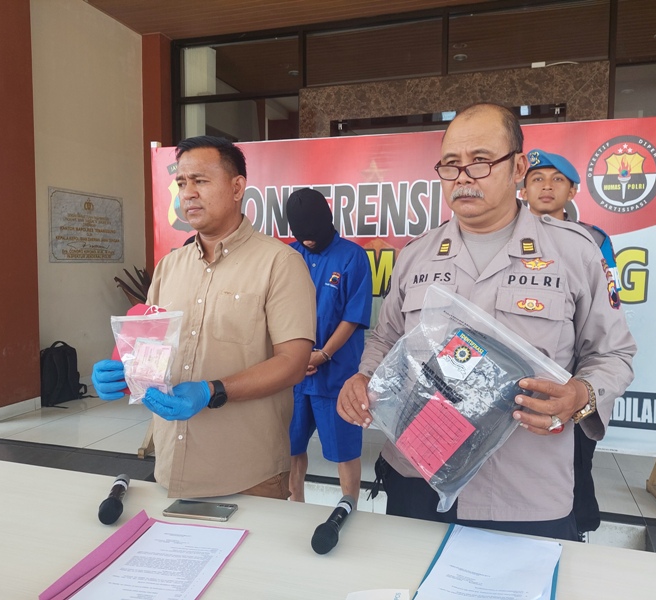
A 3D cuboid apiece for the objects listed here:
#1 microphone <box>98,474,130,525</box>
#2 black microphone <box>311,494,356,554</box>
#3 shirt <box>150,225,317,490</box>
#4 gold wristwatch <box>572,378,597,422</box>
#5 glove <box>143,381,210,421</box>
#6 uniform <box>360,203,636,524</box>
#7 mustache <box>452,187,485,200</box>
[{"bbox_3d":[-0.507,0.474,1.335,0.056,0.056,0.238,0,1,-12],"label":"microphone"},{"bbox_3d":[0.017,0.484,1.214,0.056,0.056,0.233,1,1,14],"label":"black microphone"},{"bbox_3d":[-0.255,0.140,1.480,0.470,0.715,0.300,2,4,26],"label":"shirt"},{"bbox_3d":[0.495,0.194,1.070,0.068,0.065,0.038,-32,0,36],"label":"gold wristwatch"},{"bbox_3d":[-0.334,0.223,1.230,0.155,0.090,0.090,-8,7,-33],"label":"glove"},{"bbox_3d":[0.383,0.124,1.240,0.560,0.690,0.370,2,4,27],"label":"uniform"},{"bbox_3d":[0.296,-0.225,1.170,0.075,0.030,0.028,3,5,38],"label":"mustache"}]

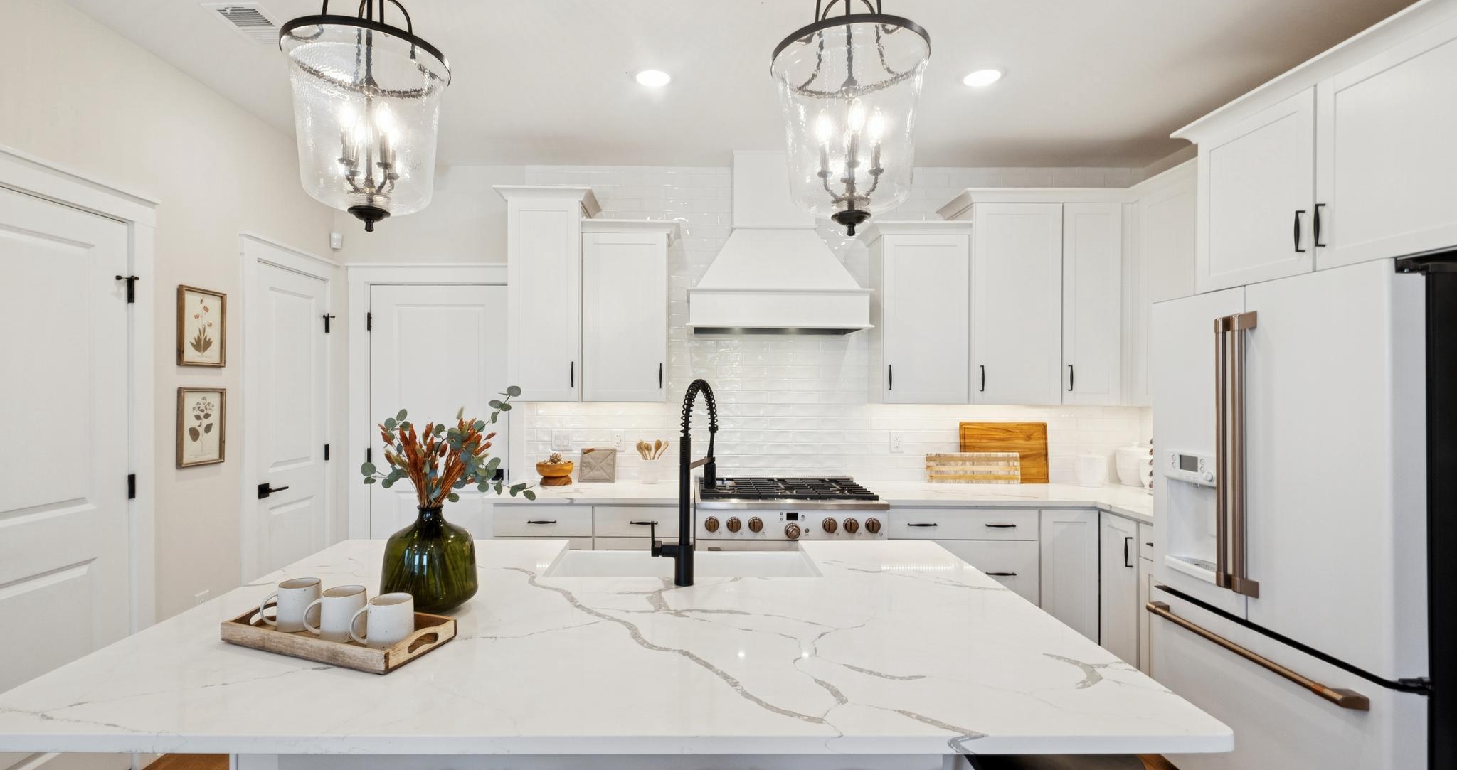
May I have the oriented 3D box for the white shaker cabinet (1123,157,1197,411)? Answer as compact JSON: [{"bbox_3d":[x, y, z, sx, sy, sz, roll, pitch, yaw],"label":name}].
[{"bbox_3d":[2.268,-0.444,2.936,0.360,1.118,0.580,0,0,-1],"label":"white shaker cabinet"}]

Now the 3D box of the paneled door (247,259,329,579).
[{"bbox_3d":[-2.297,0.420,3.180,0.045,2.034,0.540,0,0,-1],"label":"paneled door"}]

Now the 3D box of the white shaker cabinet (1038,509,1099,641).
[{"bbox_3d":[1.667,0.987,2.974,0.276,0.746,0.025,0,0,-1],"label":"white shaker cabinet"}]

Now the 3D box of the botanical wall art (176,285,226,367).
[{"bbox_3d":[-2.200,-0.239,2.548,0.025,0.330,0.244,0,0,-3],"label":"botanical wall art"}]

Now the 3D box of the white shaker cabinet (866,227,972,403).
[{"bbox_3d":[1.057,-0.369,3.390,0.469,0.939,0.345,0,0,-1],"label":"white shaker cabinet"}]

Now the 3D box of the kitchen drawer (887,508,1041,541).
[{"bbox_3d":[1.135,0.681,2.969,0.746,0.147,0.030,0,0,-1],"label":"kitchen drawer"}]

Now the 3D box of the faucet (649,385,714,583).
[{"bbox_3d":[-0.123,0.260,1.722,0.137,0.554,0.225,0,0,22],"label":"faucet"}]

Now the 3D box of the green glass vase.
[{"bbox_3d":[-0.748,0.426,1.522,0.239,0.238,0.239,0,0,0],"label":"green glass vase"}]

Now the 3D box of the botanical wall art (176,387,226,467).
[{"bbox_3d":[-2.200,0.171,2.548,0.025,0.327,0.244,0,0,-3],"label":"botanical wall art"}]

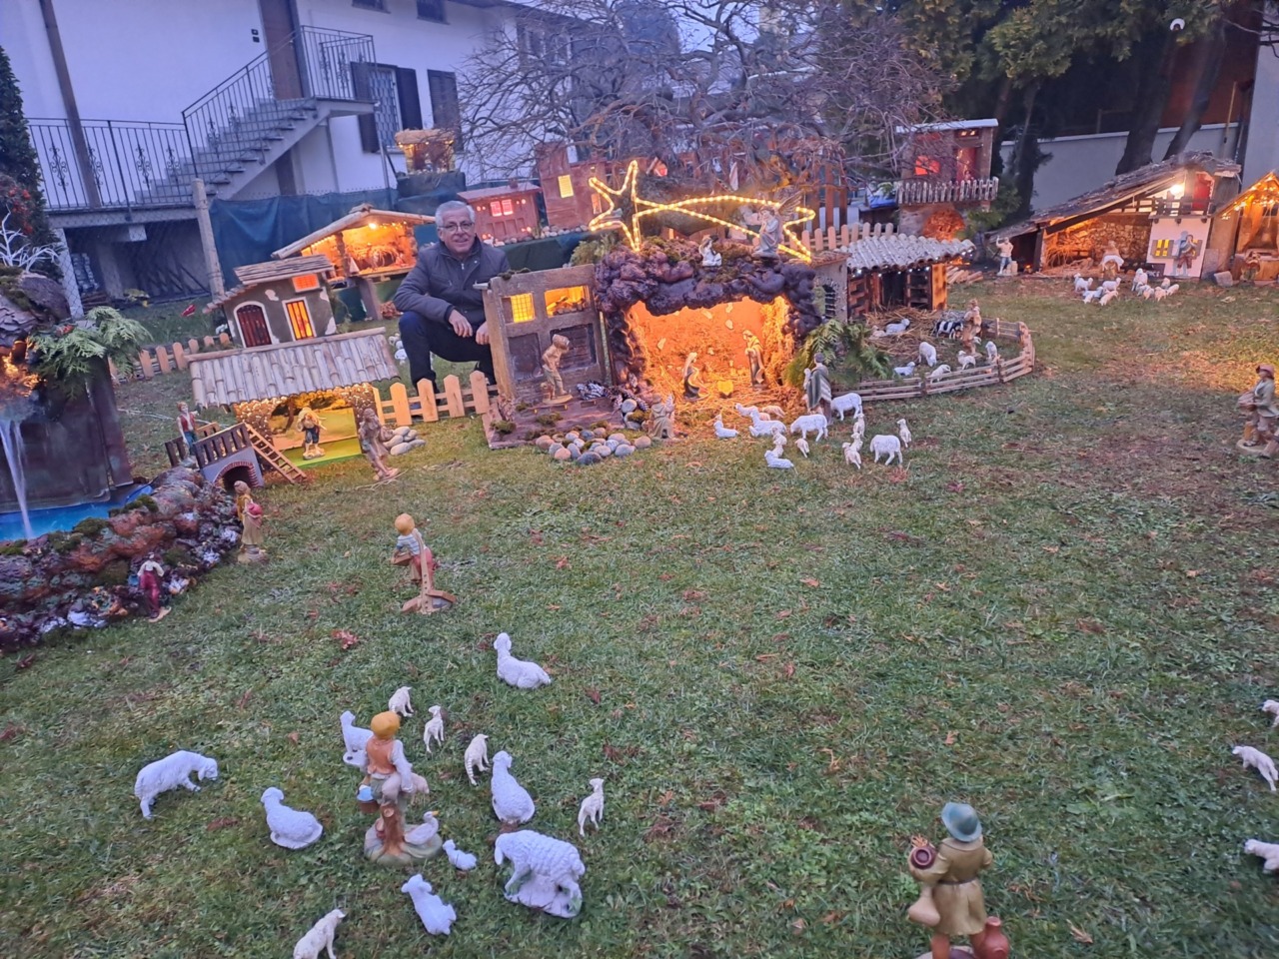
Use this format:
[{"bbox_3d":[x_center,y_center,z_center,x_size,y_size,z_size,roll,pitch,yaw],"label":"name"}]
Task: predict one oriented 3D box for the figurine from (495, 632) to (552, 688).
[{"bbox_3d":[-0.279,0.438,2.231,0.132,0.113,0.062,0,18,12],"label":"figurine"}]

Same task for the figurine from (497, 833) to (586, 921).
[{"bbox_3d":[-0.154,0.603,1.426,0.137,0.112,0.070,1,18,15],"label":"figurine"}]

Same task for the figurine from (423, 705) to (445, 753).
[{"bbox_3d":[-0.413,0.497,1.852,0.029,0.086,0.062,8,21,31],"label":"figurine"}]

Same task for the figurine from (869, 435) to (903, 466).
[{"bbox_3d":[0.905,-0.116,3.365,0.135,0.112,0.053,3,19,21],"label":"figurine"}]

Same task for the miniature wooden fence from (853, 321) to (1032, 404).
[{"bbox_3d":[1.423,-0.624,4.473,1.080,0.130,0.920,-4,23,-2],"label":"miniature wooden fence"}]

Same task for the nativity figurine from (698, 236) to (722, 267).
[{"bbox_3d":[0.344,-1.112,4.500,0.100,0.145,0.095,10,22,39],"label":"nativity figurine"}]

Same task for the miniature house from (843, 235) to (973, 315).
[{"bbox_3d":[1.615,-1.244,5.700,0.830,0.430,0.320,-10,18,-20],"label":"miniature house"}]

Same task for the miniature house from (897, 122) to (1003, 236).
[{"bbox_3d":[2.604,-2.456,7.900,0.820,1.080,0.480,0,17,14],"label":"miniature house"}]

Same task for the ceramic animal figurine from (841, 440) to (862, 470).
[{"bbox_3d":[0.765,-0.089,3.330,0.042,0.088,0.082,-12,19,-25],"label":"ceramic animal figurine"}]

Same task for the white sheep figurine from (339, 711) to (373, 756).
[{"bbox_3d":[-0.533,0.516,1.830,0.122,0.108,0.062,6,19,29],"label":"white sheep figurine"}]

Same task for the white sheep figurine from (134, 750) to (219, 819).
[{"bbox_3d":[-0.950,0.616,1.917,0.158,0.108,0.060,-15,21,-32],"label":"white sheep figurine"}]

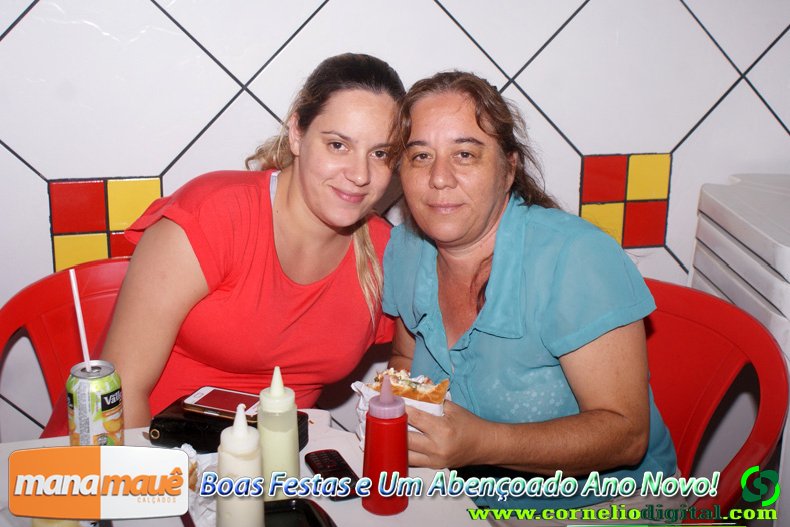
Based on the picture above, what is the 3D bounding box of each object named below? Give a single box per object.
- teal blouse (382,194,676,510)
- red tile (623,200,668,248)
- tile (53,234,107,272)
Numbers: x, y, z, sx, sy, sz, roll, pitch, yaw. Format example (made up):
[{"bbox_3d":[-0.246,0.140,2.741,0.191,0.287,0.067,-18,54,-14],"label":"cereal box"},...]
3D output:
[{"bbox_3d":[0.204,0.138,1.400,0.440,0.490,0.310,7,15,24],"label":"teal blouse"},{"bbox_3d":[0.557,-0.089,2.058,0.099,0.099,0.010,-4,14,-13],"label":"red tile"},{"bbox_3d":[-0.603,-0.007,1.788,0.099,0.099,0.010,-4,14,-13],"label":"tile"}]

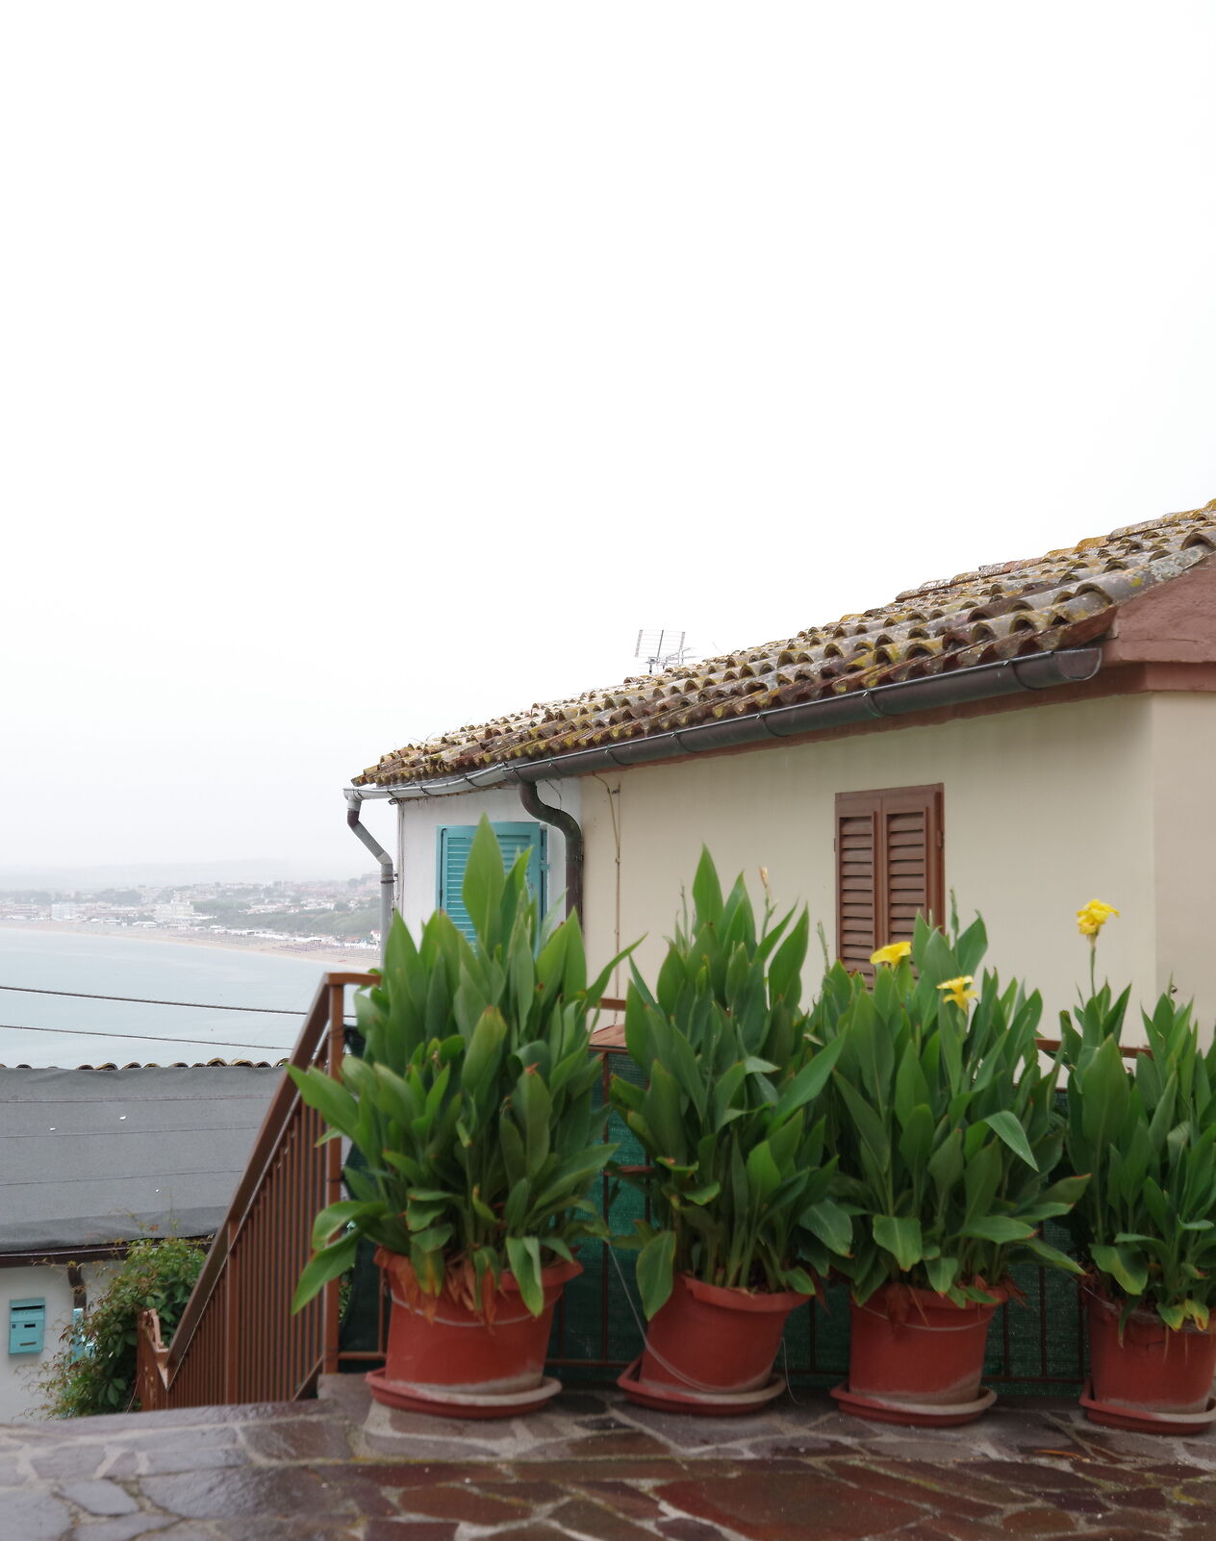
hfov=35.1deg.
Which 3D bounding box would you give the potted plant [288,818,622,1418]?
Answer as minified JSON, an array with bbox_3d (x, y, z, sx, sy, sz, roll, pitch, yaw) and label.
[{"bbox_3d":[-0.371,0.816,4.681,0.800,1.398,0.750,1,-3,-17],"label":"potted plant"}]

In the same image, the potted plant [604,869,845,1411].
[{"bbox_3d":[0.310,0.895,4.901,0.594,1.370,0.600,0,-3,0],"label":"potted plant"}]

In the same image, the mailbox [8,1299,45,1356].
[{"bbox_3d":[-3.260,3.123,10.800,0.210,0.310,0.080,1,-3,-18],"label":"mailbox"}]

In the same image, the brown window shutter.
[{"bbox_3d":[1.080,0.622,7.343,0.060,1.100,0.980,1,-3,-16],"label":"brown window shutter"}]

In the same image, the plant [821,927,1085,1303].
[{"bbox_3d":[0.907,0.889,5.080,0.691,1.009,0.650,0,-3,0],"label":"plant"}]

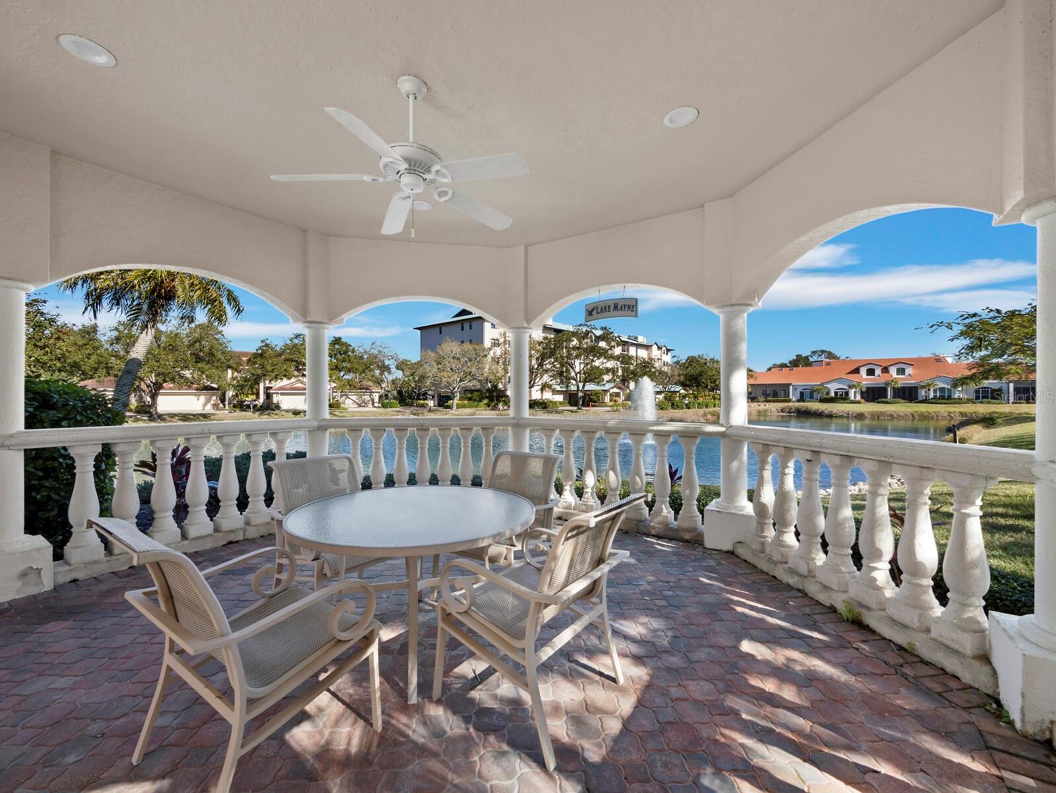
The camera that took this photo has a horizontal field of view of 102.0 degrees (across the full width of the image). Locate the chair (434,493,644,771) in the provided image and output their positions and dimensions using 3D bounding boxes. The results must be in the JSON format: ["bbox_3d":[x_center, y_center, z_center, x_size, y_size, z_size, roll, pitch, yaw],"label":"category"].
[{"bbox_3d":[0.072,0.880,1.885,0.750,0.900,0.640,0,0,36],"label":"chair"}]

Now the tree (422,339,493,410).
[{"bbox_3d":[-9.193,-2.865,56.000,9.200,9.400,8.800,0,0,-9],"label":"tree"}]

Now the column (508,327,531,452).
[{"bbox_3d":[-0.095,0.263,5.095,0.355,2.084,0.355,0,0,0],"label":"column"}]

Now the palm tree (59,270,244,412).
[{"bbox_3d":[-12.400,-1.600,14.500,4.700,6.600,4.700,0,0,-41],"label":"palm tree"}]

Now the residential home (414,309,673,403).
[{"bbox_3d":[10.000,-7.200,102.000,19.000,17.700,72.000,0,0,43],"label":"residential home"}]

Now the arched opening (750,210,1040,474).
[{"bbox_3d":[2.018,-0.392,2.744,0.270,1.423,1.889,0,0,-12],"label":"arched opening"}]

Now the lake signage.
[{"bbox_3d":[0.854,-0.894,4.409,0.583,0.215,0.040,0,0,35],"label":"lake signage"}]

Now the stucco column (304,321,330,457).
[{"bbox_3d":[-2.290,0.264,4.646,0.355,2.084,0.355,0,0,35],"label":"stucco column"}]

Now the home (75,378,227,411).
[{"bbox_3d":[-53.600,-0.300,62.000,15.000,4.800,10.000,0,0,-30],"label":"home"}]

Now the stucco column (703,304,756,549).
[{"bbox_3d":[1.816,0.267,3.762,0.400,2.084,0.400,0,0,35],"label":"stucco column"}]

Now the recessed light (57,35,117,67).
[{"bbox_3d":[-2.108,-1.655,2.050,0.197,0.025,0.197,0,0,0],"label":"recessed light"}]

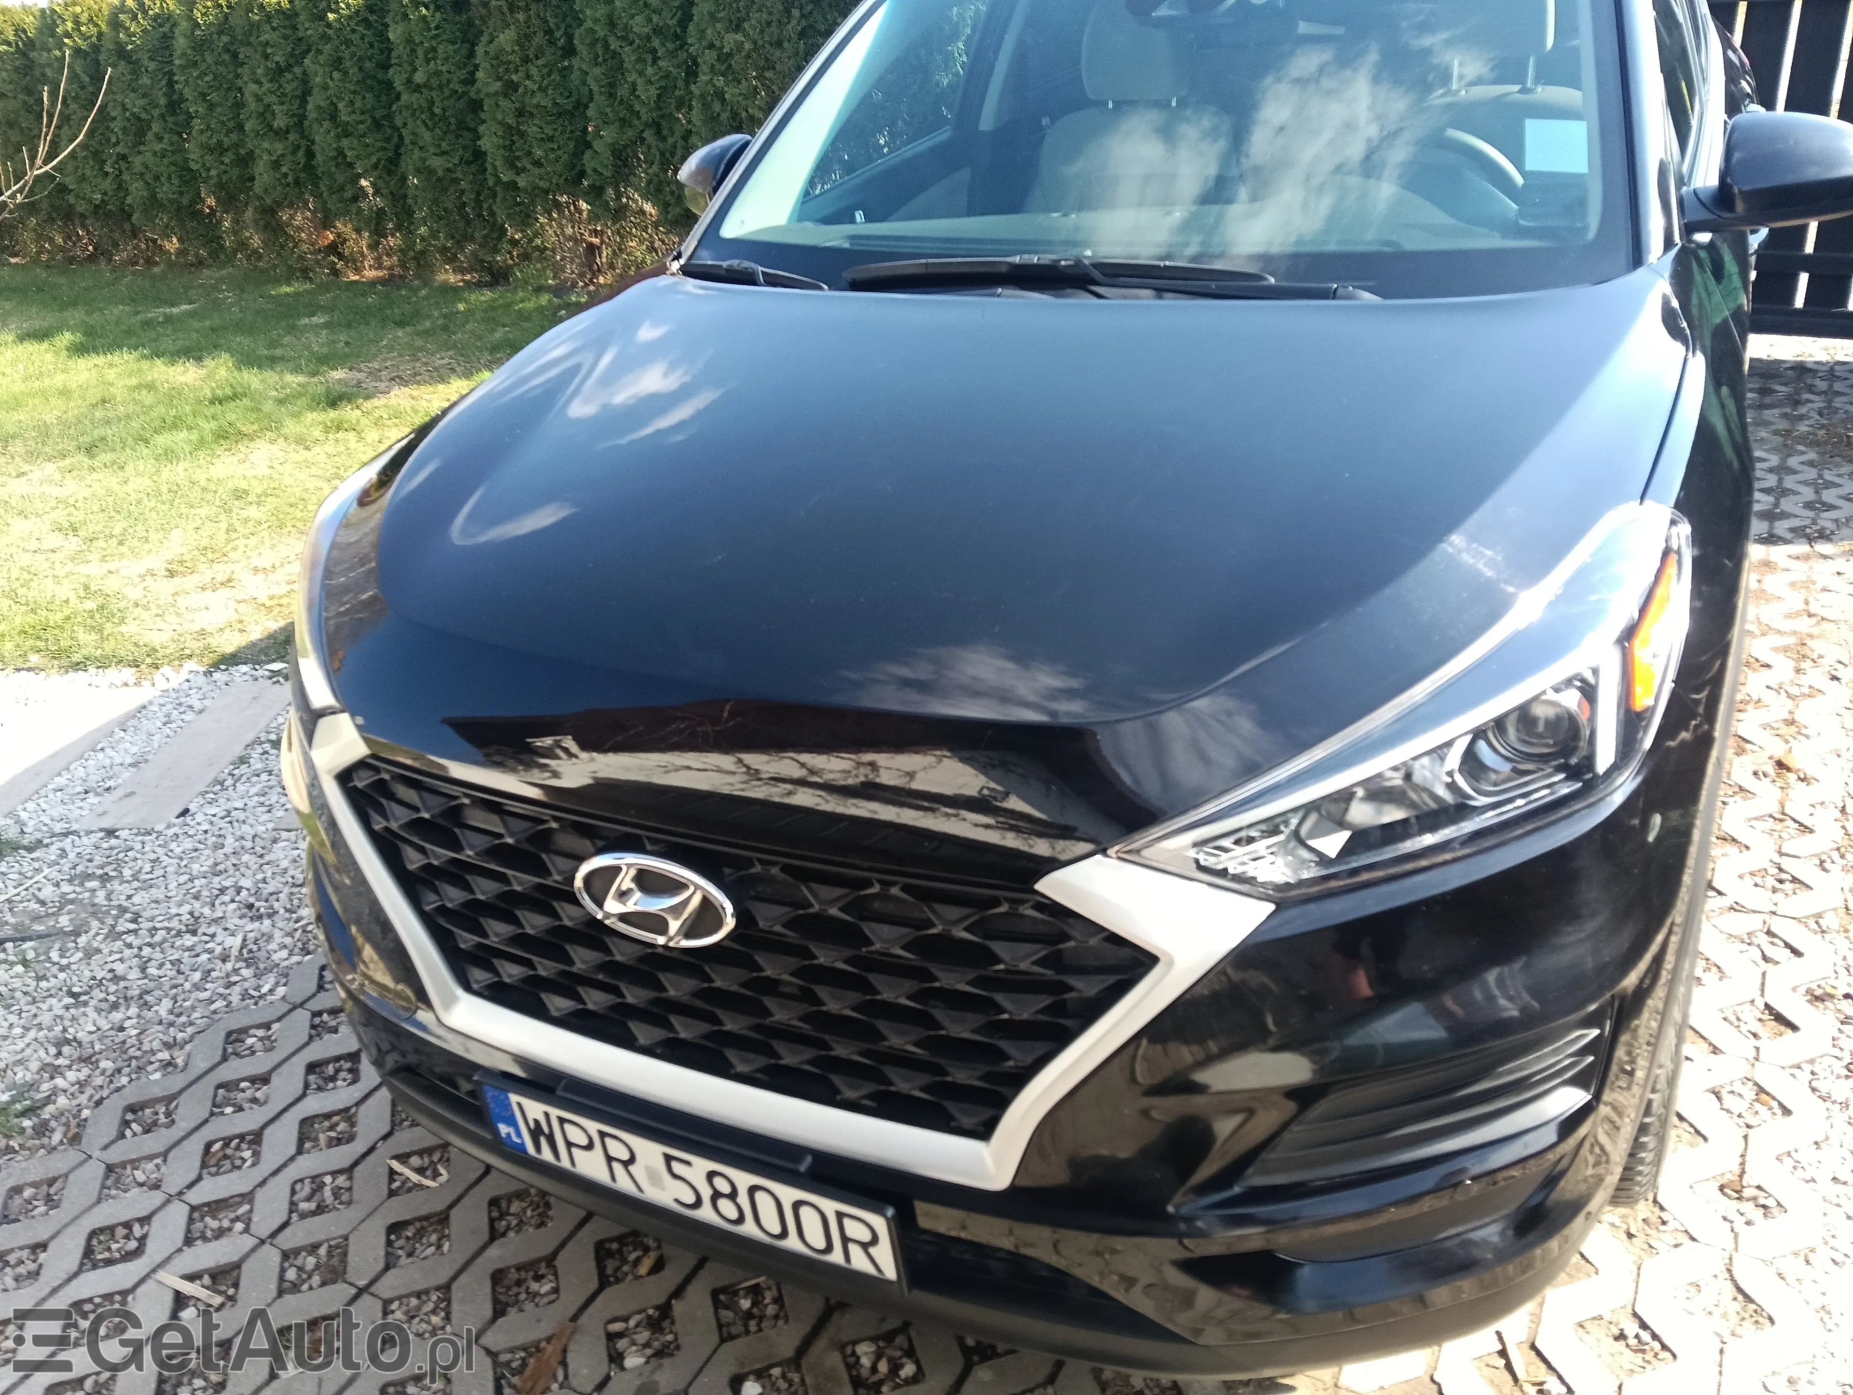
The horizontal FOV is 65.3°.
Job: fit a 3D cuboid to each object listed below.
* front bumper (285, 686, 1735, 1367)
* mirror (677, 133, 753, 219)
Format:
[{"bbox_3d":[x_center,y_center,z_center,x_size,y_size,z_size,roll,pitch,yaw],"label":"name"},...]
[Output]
[{"bbox_3d":[-0.110,0.274,1.724,1.810,0.620,0.640,9,31,25],"label":"front bumper"},{"bbox_3d":[-0.388,-1.031,2.910,0.240,0.185,0.170,9,31,25],"label":"mirror"}]

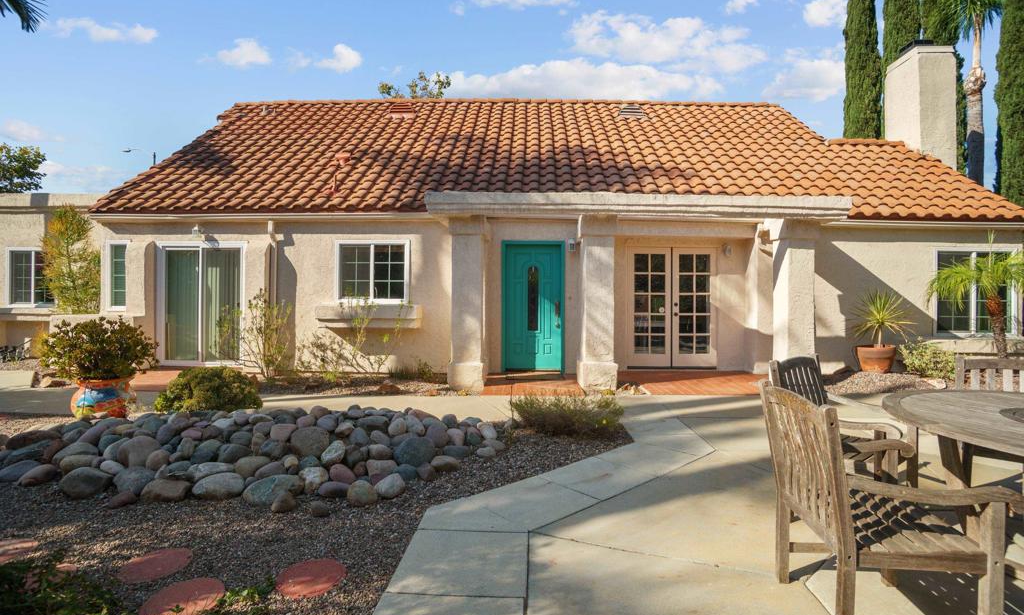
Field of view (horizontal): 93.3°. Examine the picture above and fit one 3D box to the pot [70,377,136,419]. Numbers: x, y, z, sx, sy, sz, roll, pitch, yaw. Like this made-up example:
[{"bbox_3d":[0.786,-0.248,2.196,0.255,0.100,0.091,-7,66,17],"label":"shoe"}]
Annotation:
[{"bbox_3d":[-4.130,0.920,4.880,0.500,0.450,0.500,0,0,0],"label":"pot"}]

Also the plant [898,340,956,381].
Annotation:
[{"bbox_3d":[6.270,0.785,7.300,0.740,0.650,0.680,0,0,-1],"label":"plant"}]

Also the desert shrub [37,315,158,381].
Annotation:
[{"bbox_3d":[-4.190,0.400,4.900,0.950,0.680,0.920,0,0,-1],"label":"desert shrub"}]

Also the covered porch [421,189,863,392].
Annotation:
[{"bbox_3d":[1.640,-0.180,7.100,5.560,2.570,1.800,0,0,-1],"label":"covered porch"}]

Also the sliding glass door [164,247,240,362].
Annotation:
[{"bbox_3d":[-4.960,-0.040,7.770,1.400,1.960,0.120,0,0,0],"label":"sliding glass door"}]

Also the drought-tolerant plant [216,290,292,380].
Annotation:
[{"bbox_3d":[-3.840,0.420,7.200,1.050,1.330,0.800,0,0,0],"label":"drought-tolerant plant"}]

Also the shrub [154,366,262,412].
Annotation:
[{"bbox_3d":[-2.980,0.870,4.750,0.930,0.520,0.880,0,0,-1],"label":"shrub"}]

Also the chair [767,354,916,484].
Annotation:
[{"bbox_3d":[1.920,0.750,2.740,0.570,0.880,0.620,0,0,-34],"label":"chair"}]

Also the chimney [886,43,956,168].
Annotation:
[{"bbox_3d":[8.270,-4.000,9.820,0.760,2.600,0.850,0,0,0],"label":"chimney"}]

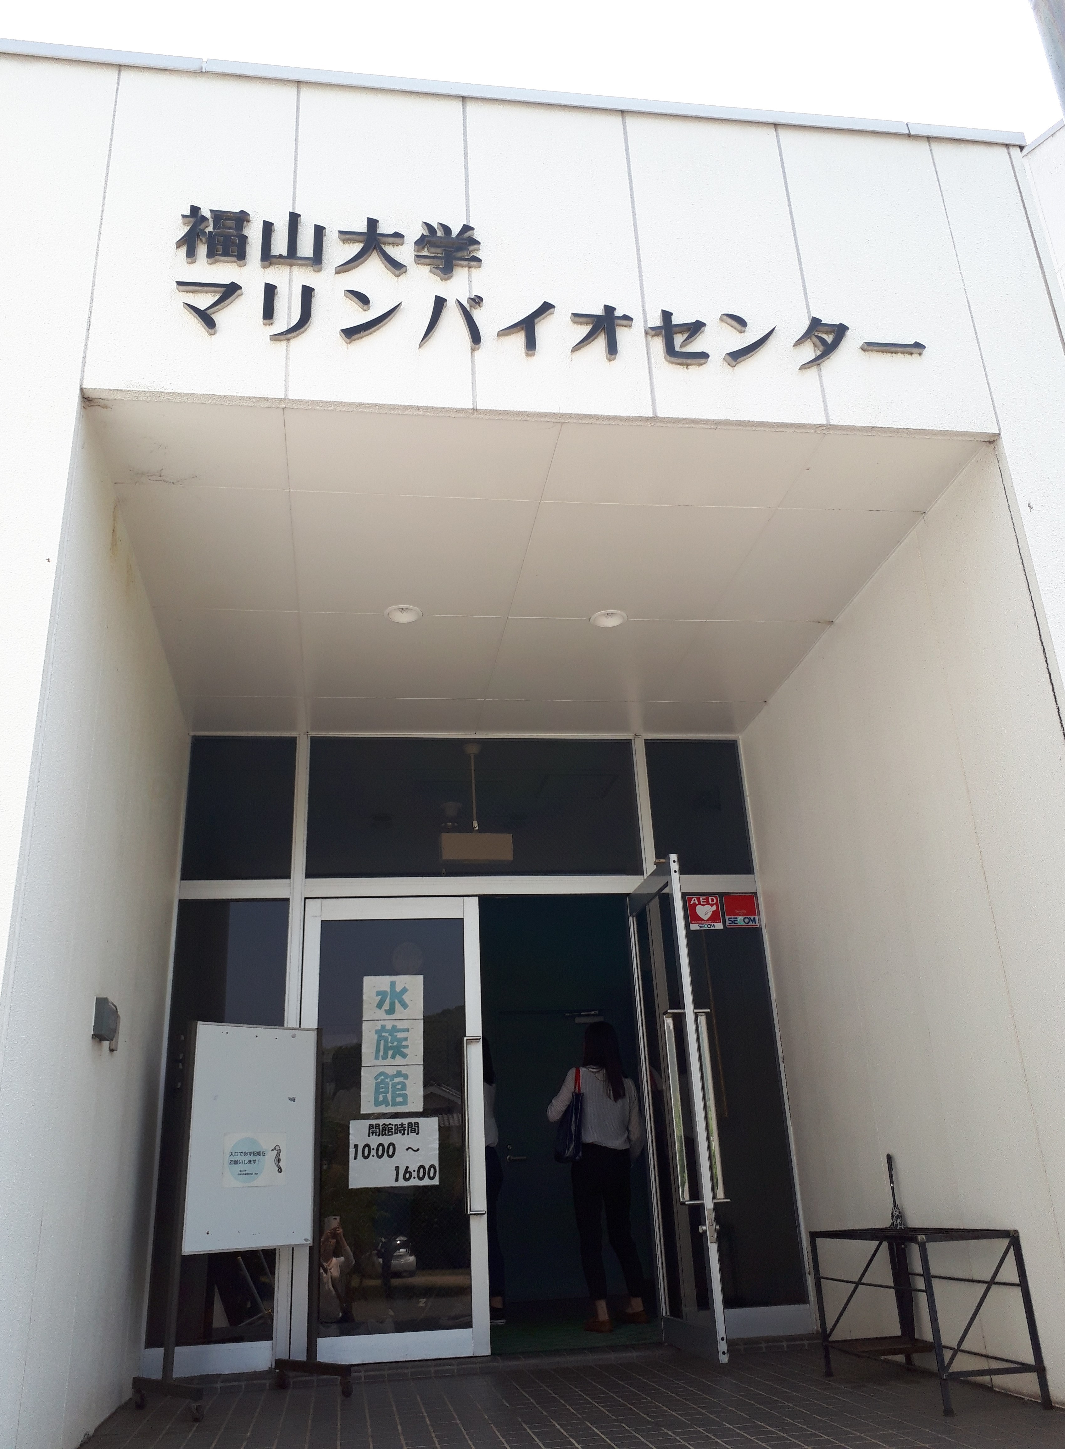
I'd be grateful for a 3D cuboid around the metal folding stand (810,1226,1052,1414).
[{"bbox_3d":[1.449,2.207,4.273,0.385,0.540,0.975,1,-23,-10],"label":"metal folding stand"}]

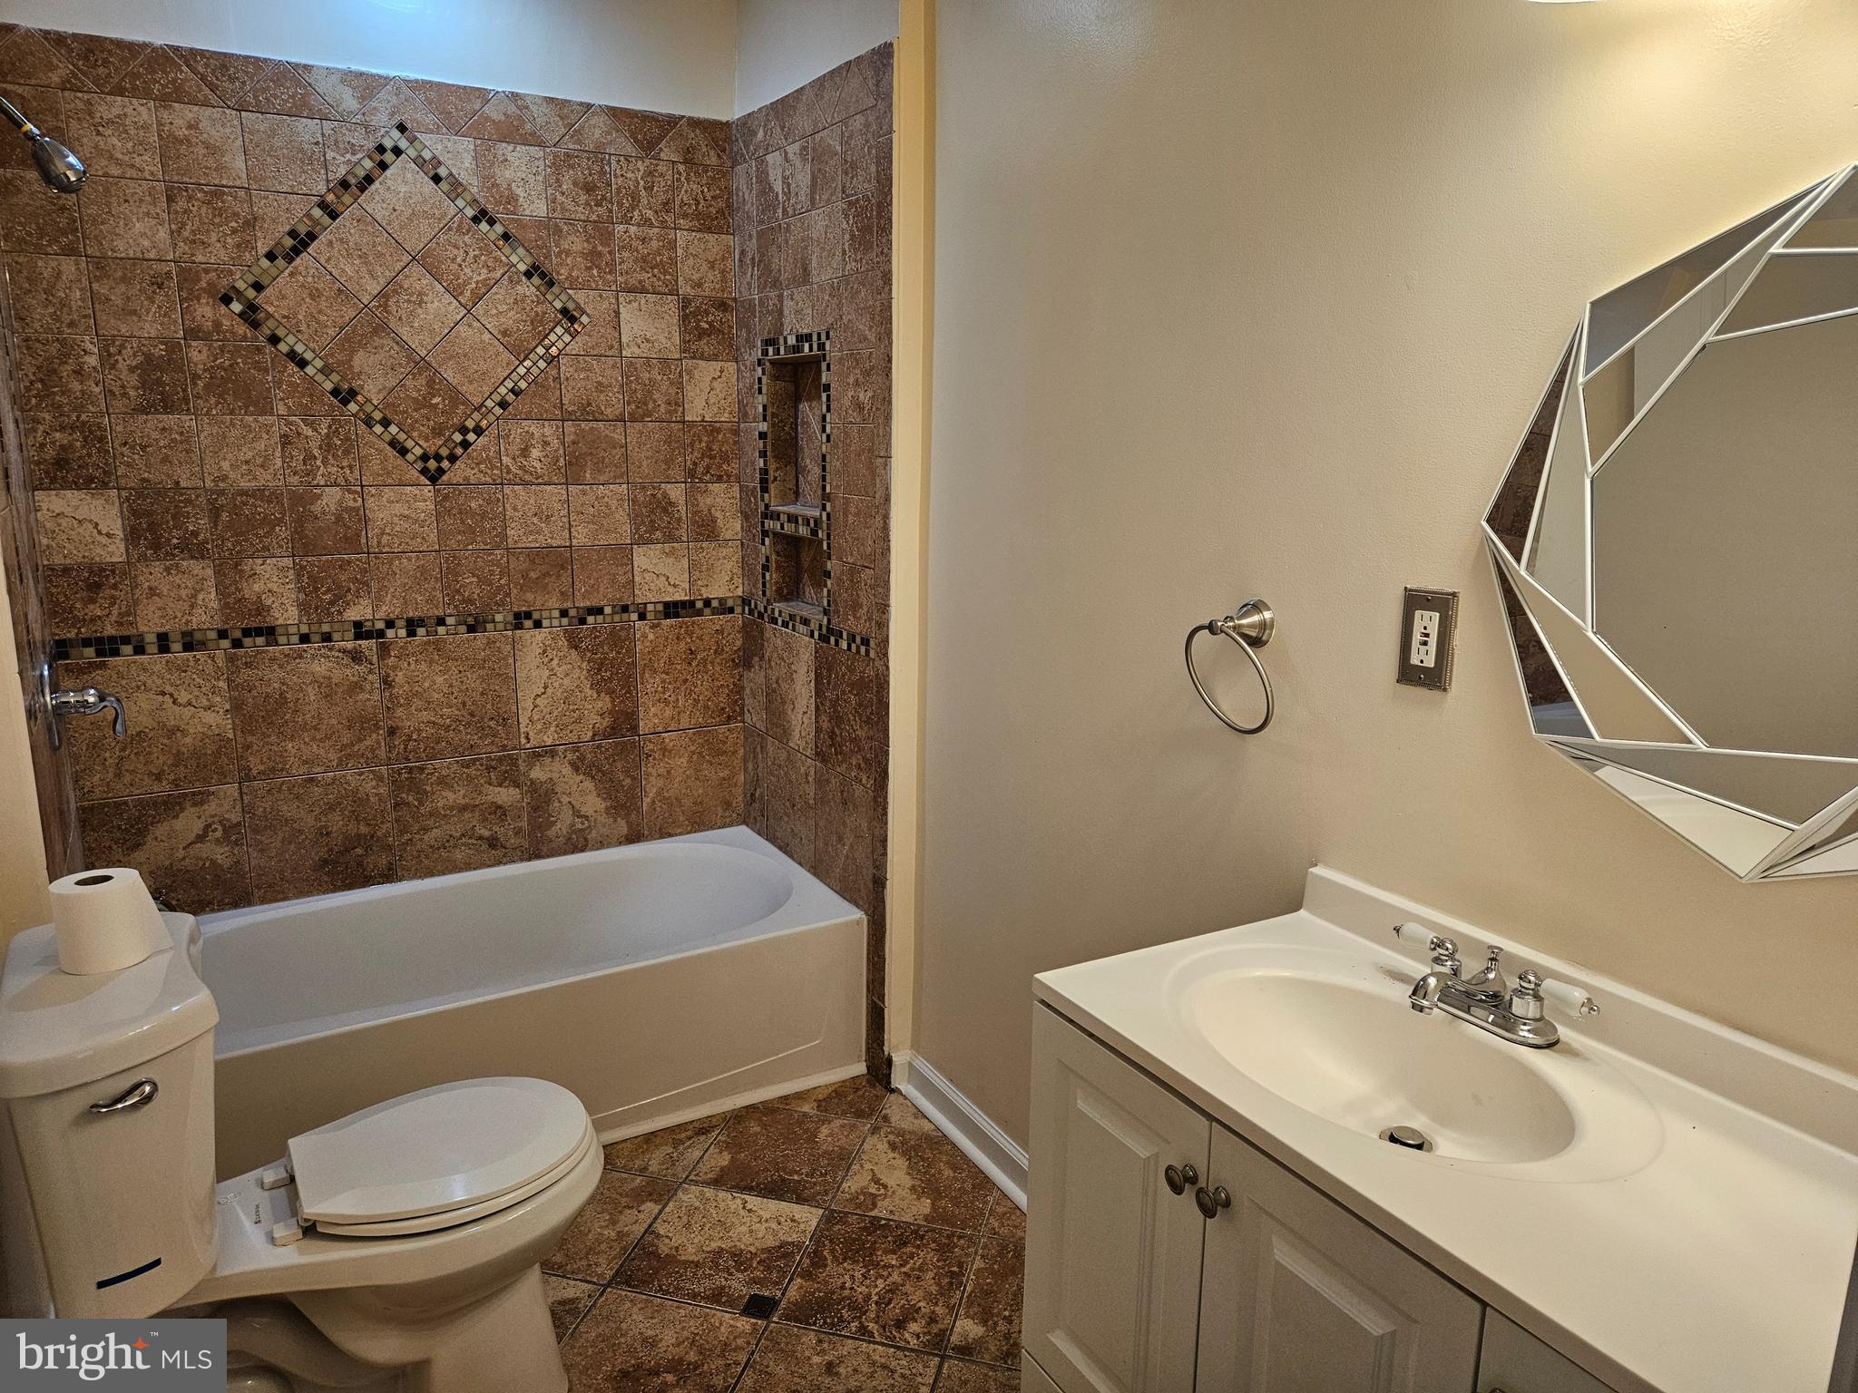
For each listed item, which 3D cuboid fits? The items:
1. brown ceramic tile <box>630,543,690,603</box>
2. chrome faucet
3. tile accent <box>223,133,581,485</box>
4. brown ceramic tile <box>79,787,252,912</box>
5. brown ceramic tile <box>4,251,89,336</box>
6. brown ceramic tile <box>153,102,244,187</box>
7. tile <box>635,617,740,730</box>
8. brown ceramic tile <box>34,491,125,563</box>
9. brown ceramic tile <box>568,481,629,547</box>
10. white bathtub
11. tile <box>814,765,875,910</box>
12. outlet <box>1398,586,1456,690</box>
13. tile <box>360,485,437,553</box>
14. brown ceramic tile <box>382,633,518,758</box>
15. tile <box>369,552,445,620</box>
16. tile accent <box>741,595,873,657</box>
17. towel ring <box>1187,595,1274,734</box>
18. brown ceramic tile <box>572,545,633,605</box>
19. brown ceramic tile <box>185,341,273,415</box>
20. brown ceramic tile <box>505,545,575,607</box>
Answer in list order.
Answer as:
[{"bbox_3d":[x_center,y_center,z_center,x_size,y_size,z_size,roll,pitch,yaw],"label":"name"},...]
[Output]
[{"bbox_3d":[-0.691,-0.320,3.181,0.150,0.149,0.010,-7,15,-30],"label":"brown ceramic tile"},{"bbox_3d":[0.579,0.321,1.352,0.152,0.087,0.255,-7,14,-29],"label":"chrome faucet"},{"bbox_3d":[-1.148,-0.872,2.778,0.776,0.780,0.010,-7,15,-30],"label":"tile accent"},{"bbox_3d":[-1.688,0.349,2.742,0.302,0.280,0.010,-7,14,-29],"label":"brown ceramic tile"},{"bbox_3d":[-1.738,-0.792,2.439,0.131,0.151,0.010,-7,15,-30],"label":"brown ceramic tile"},{"bbox_3d":[-1.482,-1.126,2.529,0.149,0.149,0.009,-7,14,-29],"label":"brown ceramic tile"},{"bbox_3d":[-0.625,-0.056,3.256,0.294,0.295,0.010,-6,13,-29],"label":"tile"},{"bbox_3d":[-1.748,-0.348,2.550,0.136,0.149,0.009,-7,14,-29],"label":"brown ceramic tile"},{"bbox_3d":[-0.822,-0.453,3.071,0.150,0.149,0.010,-7,15,-30],"label":"brown ceramic tile"},{"bbox_3d":[-0.985,0.706,2.825,1.512,0.390,0.740,-7,14,-29],"label":"white bathtub"},{"bbox_3d":[-0.197,0.331,2.913,0.010,0.285,0.299,-7,15,-30],"label":"tile"},{"bbox_3d":[0.602,-0.070,1.488,0.012,0.115,0.070,-7,14,-29],"label":"outlet"},{"bbox_3d":[-1.221,-0.406,2.840,0.152,0.149,0.010,-7,15,-30],"label":"tile"},{"bbox_3d":[-1.141,0.002,2.946,0.300,0.300,0.010,-7,14,-30],"label":"brown ceramic tile"},{"bbox_3d":[-1.221,-0.259,2.883,0.149,0.149,0.009,-7,14,-29],"label":"tile"},{"bbox_3d":[-0.305,-0.173,2.970,0.010,0.046,0.728,-7,14,-30],"label":"tile accent"},{"bbox_3d":[0.419,-0.038,1.729,0.083,0.188,0.168,-7,14,-29],"label":"towel ring"},{"bbox_3d":[-0.819,-0.304,3.091,0.148,0.147,0.010,-6,13,-29],"label":"brown ceramic tile"},{"bbox_3d":[-1.490,-0.678,2.640,0.152,0.150,0.010,-7,14,-29],"label":"brown ceramic tile"},{"bbox_3d":[-0.955,-0.289,3.028,0.150,0.149,0.010,-7,15,-30],"label":"brown ceramic tile"}]

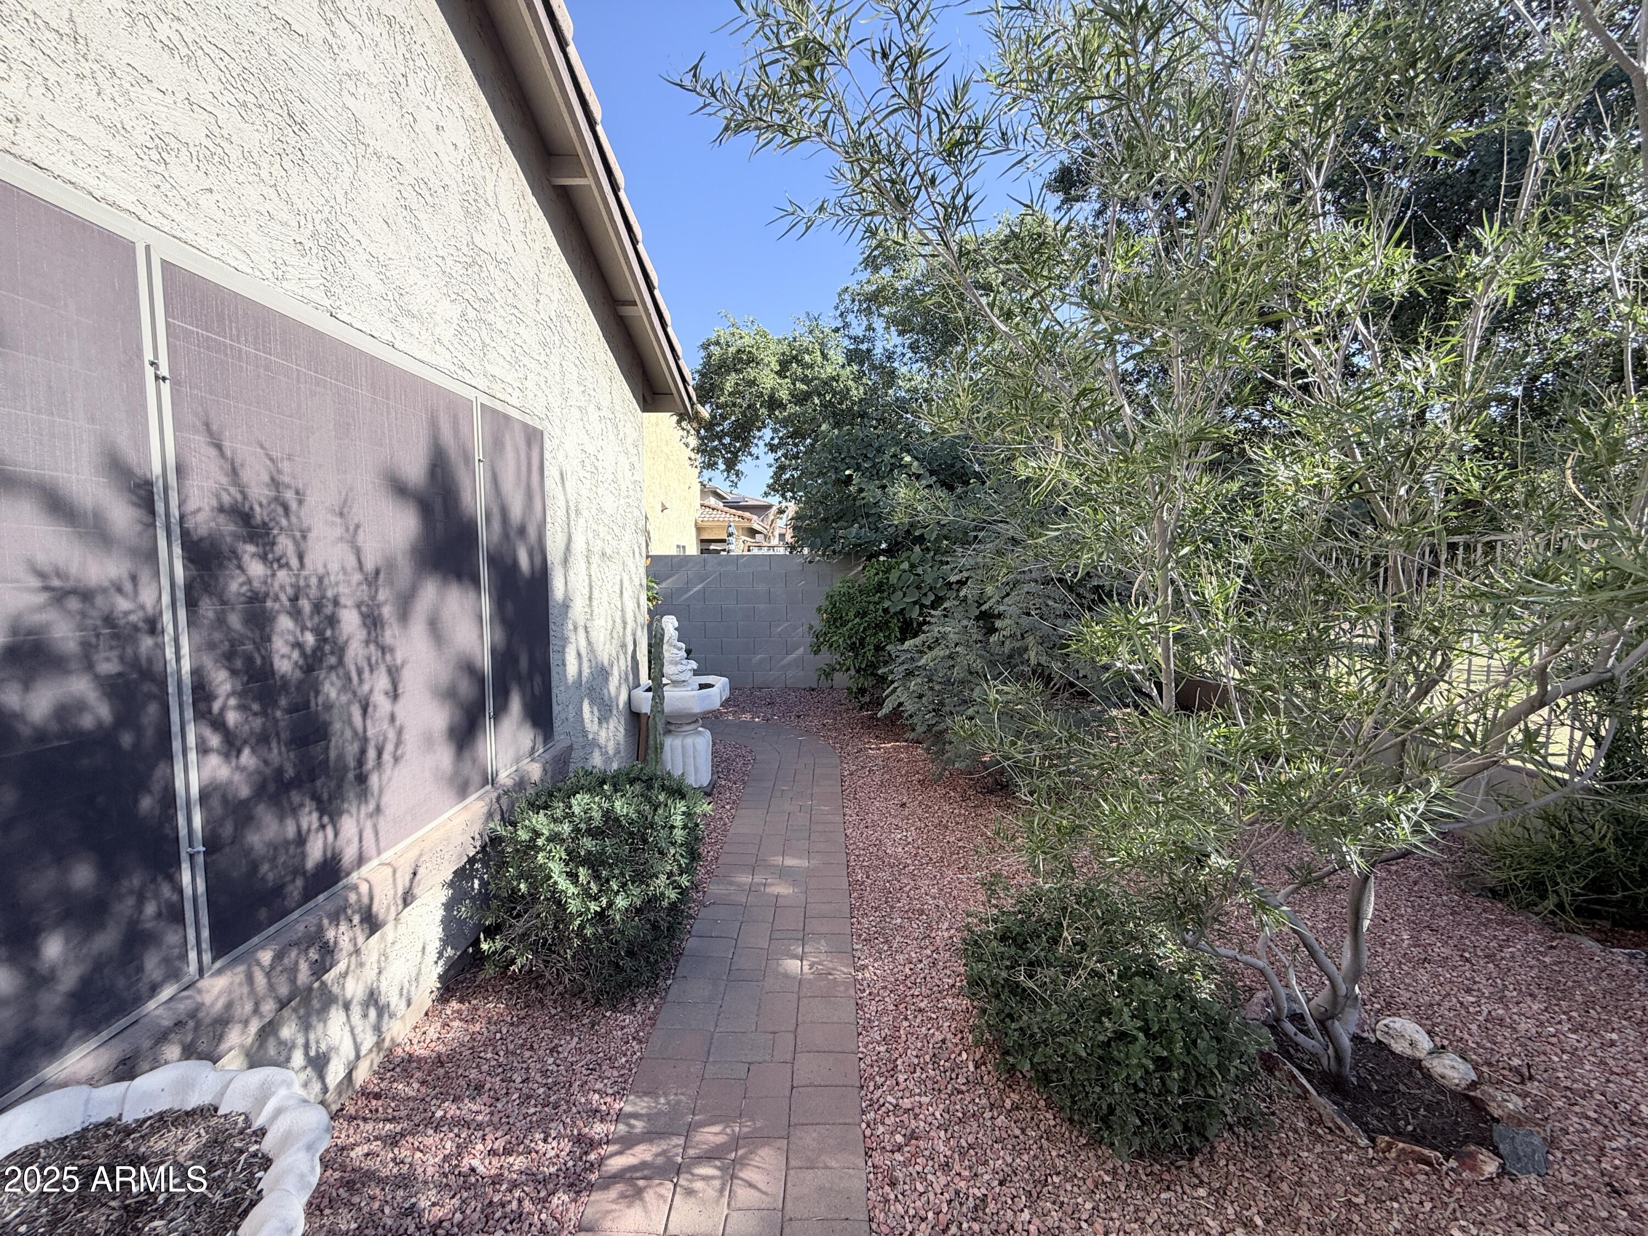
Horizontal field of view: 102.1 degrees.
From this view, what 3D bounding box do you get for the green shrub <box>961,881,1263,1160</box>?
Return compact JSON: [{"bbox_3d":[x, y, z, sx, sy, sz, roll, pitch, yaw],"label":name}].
[{"bbox_3d":[0.810,1.134,1.984,0.780,0.570,0.780,0,4,0],"label":"green shrub"}]

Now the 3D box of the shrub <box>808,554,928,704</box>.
[{"bbox_3d":[0.530,0.130,7.694,1.380,1.680,1.300,0,4,0],"label":"shrub"}]

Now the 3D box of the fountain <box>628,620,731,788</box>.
[{"bbox_3d":[-1.010,0.595,4.761,0.660,1.210,0.660,0,4,0],"label":"fountain"}]

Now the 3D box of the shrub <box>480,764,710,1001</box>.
[{"bbox_3d":[-0.880,0.996,2.656,0.840,0.740,0.860,0,4,0],"label":"shrub"}]

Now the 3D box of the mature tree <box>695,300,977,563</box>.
[{"bbox_3d":[0.120,-1.768,9.391,4.300,5.200,4.000,0,4,0],"label":"mature tree"}]

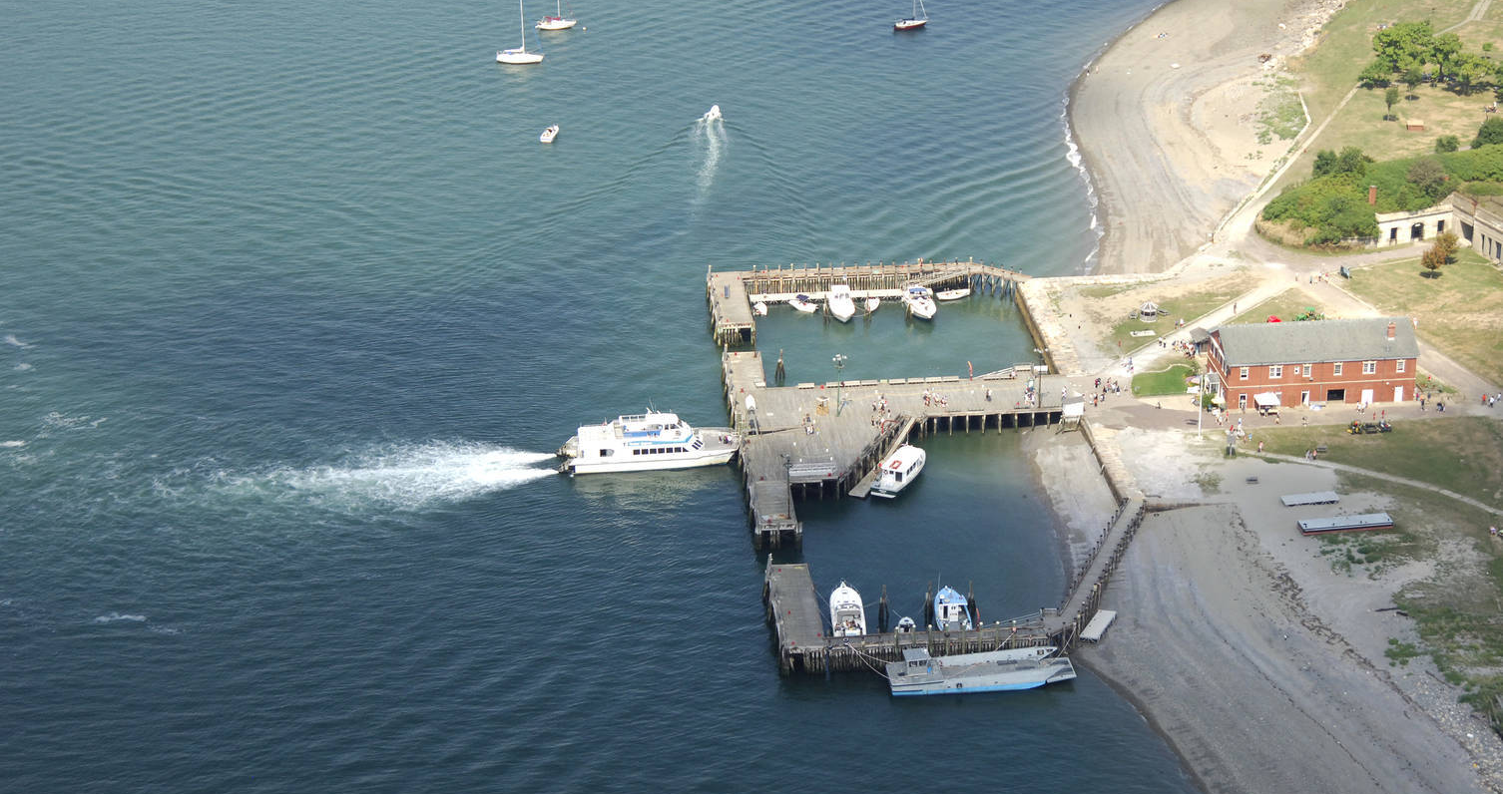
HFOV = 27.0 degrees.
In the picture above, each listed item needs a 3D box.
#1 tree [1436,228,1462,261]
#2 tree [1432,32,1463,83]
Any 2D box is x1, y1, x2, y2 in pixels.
[{"bbox_3d":[112.950,-24.180,505.530,4.100,5.800,4.100,-2,22,-4],"label":"tree"},{"bbox_3d":[137.310,-67.120,617.750,7.200,9.300,7.200,-1,21,0],"label":"tree"}]

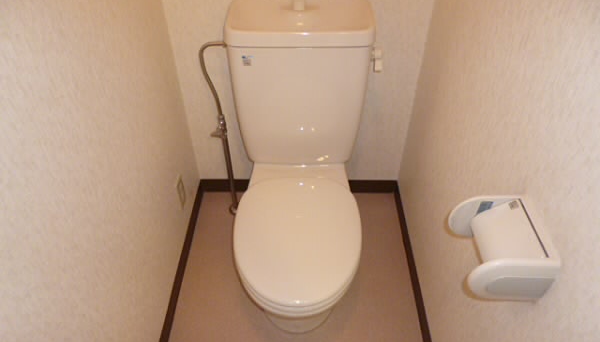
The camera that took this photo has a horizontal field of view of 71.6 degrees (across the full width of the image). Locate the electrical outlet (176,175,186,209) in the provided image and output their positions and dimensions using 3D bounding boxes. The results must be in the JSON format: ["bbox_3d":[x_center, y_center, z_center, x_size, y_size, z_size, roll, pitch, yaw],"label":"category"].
[{"bbox_3d":[-0.424,0.078,1.507,0.010,0.120,0.070,1,44,0],"label":"electrical outlet"}]

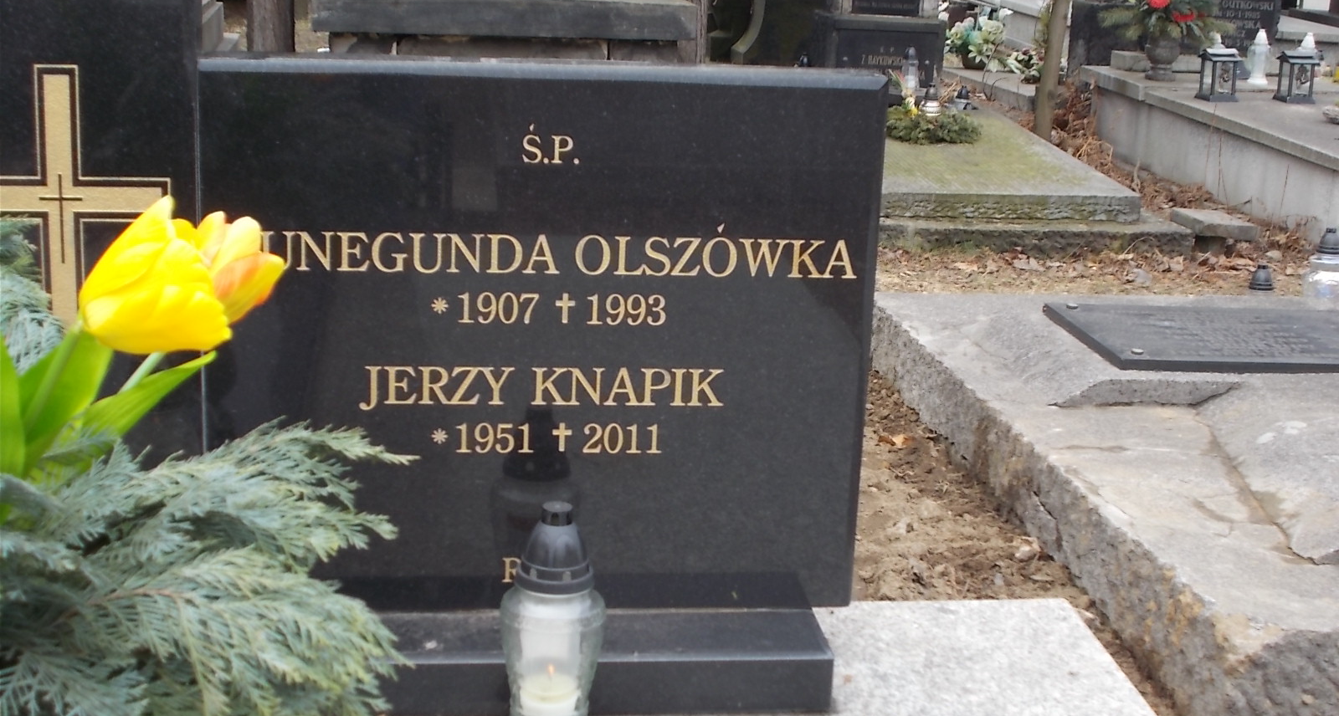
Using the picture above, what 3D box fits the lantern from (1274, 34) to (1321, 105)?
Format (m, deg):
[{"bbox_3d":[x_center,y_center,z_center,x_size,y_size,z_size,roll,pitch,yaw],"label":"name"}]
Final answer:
[{"bbox_3d":[2.483,-1.130,7.644,0.125,0.215,0.130,-1,15,-12],"label":"lantern"}]

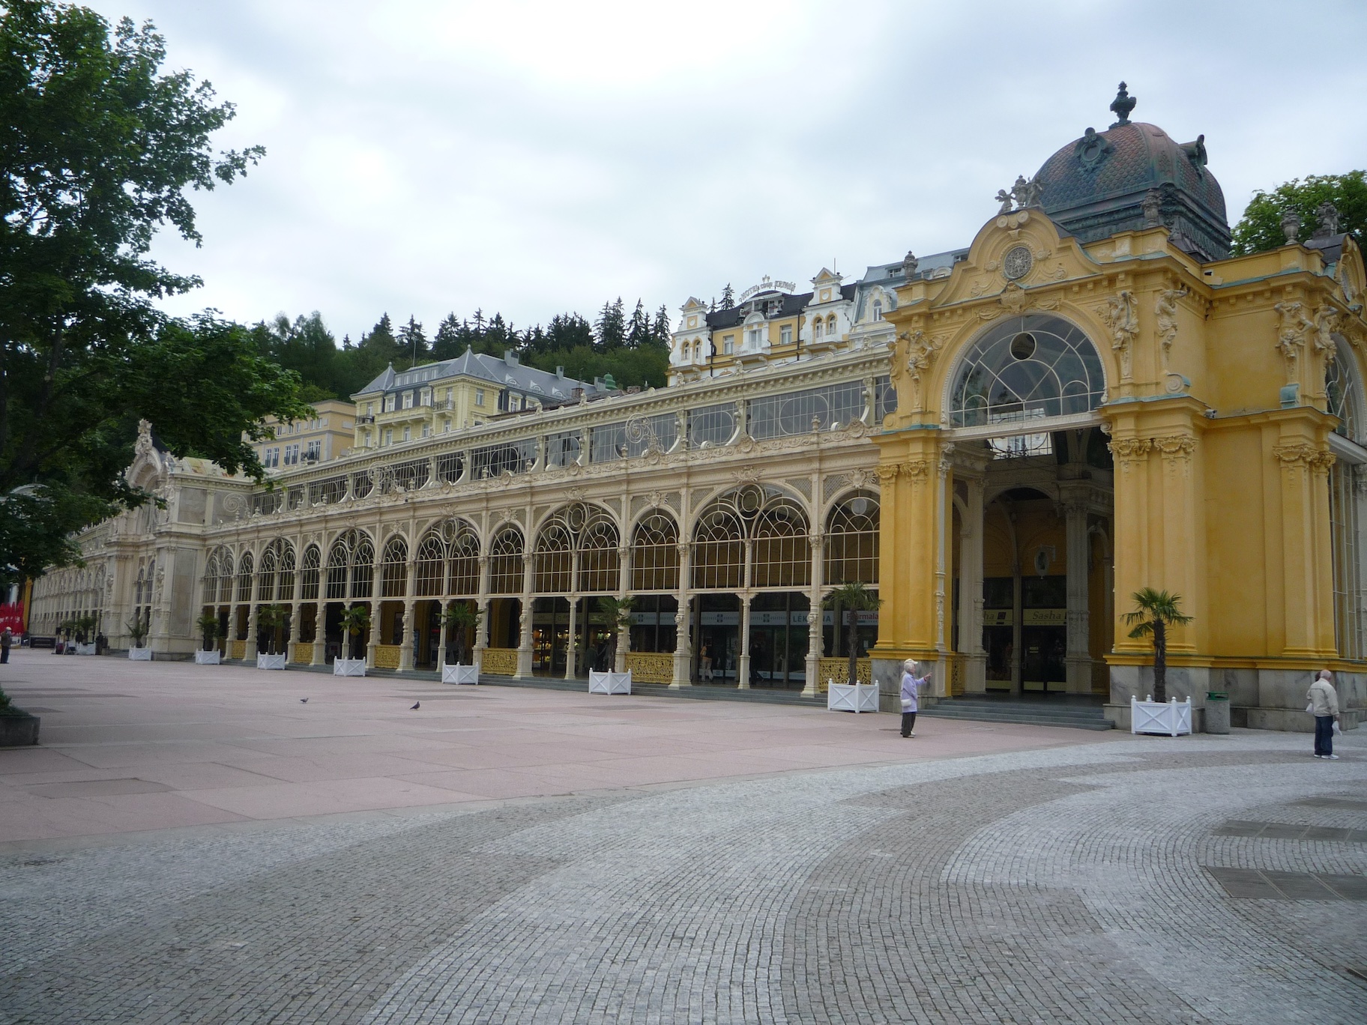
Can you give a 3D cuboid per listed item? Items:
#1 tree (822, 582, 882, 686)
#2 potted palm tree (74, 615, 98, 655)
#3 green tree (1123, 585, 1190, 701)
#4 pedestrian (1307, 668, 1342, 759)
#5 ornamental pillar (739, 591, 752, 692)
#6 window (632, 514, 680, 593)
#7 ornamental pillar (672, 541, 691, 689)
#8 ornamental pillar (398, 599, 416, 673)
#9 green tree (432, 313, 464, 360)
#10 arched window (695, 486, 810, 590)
[{"bbox_3d":[5.376,3.865,37.859,1.826,3.261,1.771,2,-7,0],"label":"tree"},{"bbox_3d":[-41.345,8.380,81.358,1.550,2.745,1.550,8,-9,-39],"label":"potted palm tree"},{"bbox_3d":[11.195,3.154,27.954,1.600,2.706,1.600,-5,-10,44],"label":"green tree"},{"bbox_3d":[12.657,3.997,23.472,0.420,1.730,0.580,5,-8,-20],"label":"pedestrian"},{"bbox_3d":[2.328,4.846,44.522,0.360,3.553,0.360,-5,-10,43],"label":"ornamental pillar"},{"bbox_3d":[-1.131,1.576,48.504,2.711,3.236,0.300,-5,-10,43],"label":"window"},{"bbox_3d":[-0.045,3.607,41.915,0.470,5.135,0.440,9,-10,-44],"label":"ornamental pillar"},{"bbox_3d":[-12.920,5.711,55.338,0.470,3.373,0.440,8,-9,-42],"label":"ornamental pillar"},{"bbox_3d":[-39.999,-26.681,199.145,5.600,14.000,5.600,2,-7,0],"label":"green tree"},{"bbox_3d":[2.464,0.908,45.168,5.910,4.015,0.300,-5,-10,43],"label":"arched window"}]

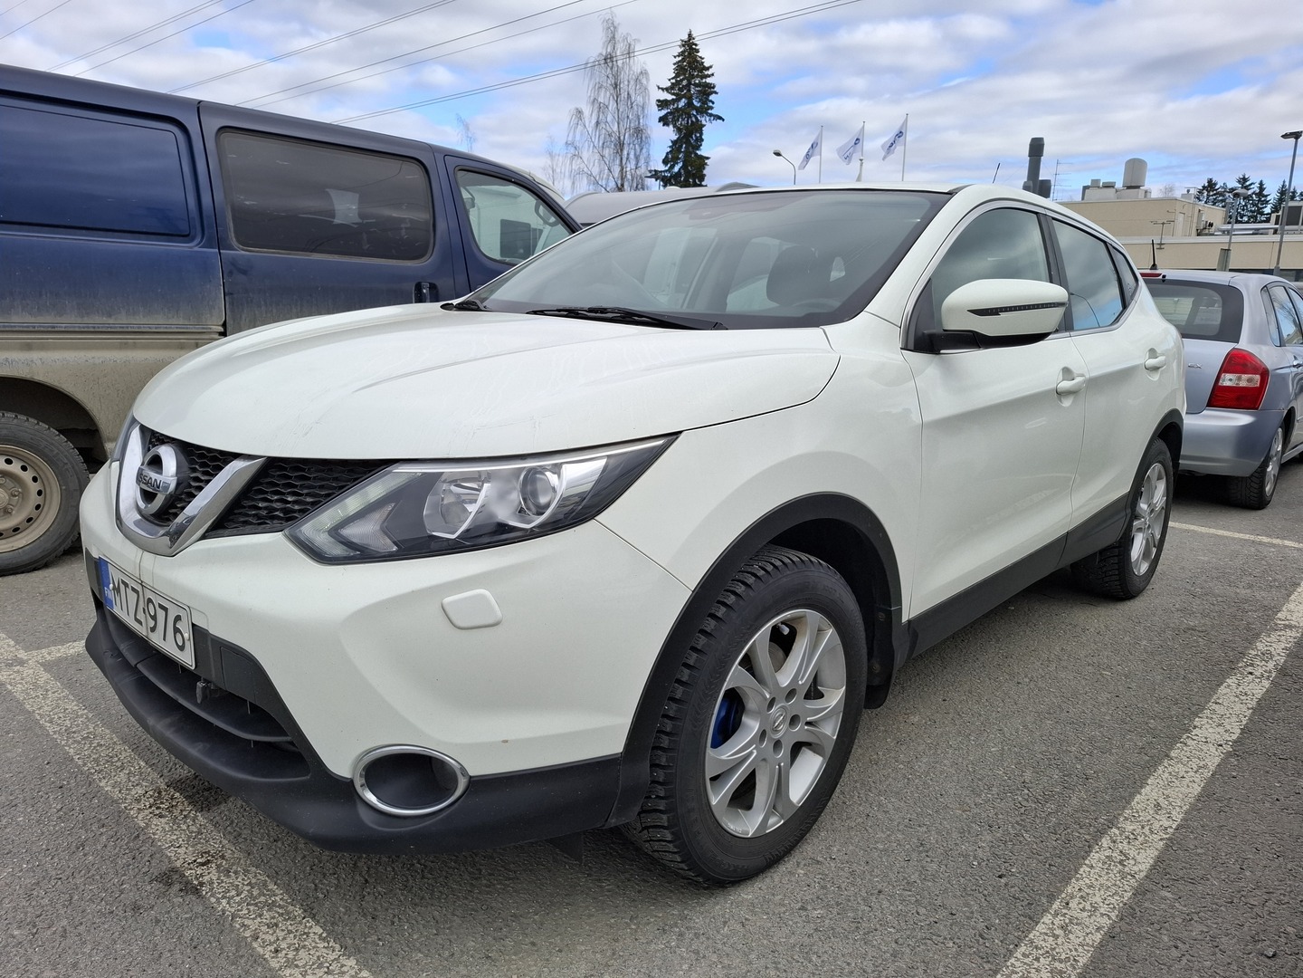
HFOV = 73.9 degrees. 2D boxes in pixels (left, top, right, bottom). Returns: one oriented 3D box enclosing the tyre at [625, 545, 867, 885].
[{"bbox_3d":[0.201,0.460,1.847,0.225,0.685,0.685,12,16,42],"label":"tyre"}]

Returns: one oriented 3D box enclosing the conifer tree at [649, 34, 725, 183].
[{"bbox_3d":[2.223,-18.738,53.262,4.196,17.322,4.196,2,12,2],"label":"conifer tree"}]

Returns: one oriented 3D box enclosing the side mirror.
[{"bbox_3d":[0.869,-0.453,2.131,0.235,0.160,0.190,12,16,42],"label":"side mirror"}]

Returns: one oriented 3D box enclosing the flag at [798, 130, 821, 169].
[{"bbox_3d":[7.662,-16.384,41.909,1.192,1.912,0.500,3,12,9],"label":"flag"}]

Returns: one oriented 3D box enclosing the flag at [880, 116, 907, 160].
[{"bbox_3d":[10.950,-15.861,39.214,1.319,1.923,0.500,4,12,14],"label":"flag"}]

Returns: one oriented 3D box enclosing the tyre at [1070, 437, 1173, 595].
[{"bbox_3d":[2.035,0.112,3.722,0.225,0.685,0.685,12,16,42],"label":"tyre"}]

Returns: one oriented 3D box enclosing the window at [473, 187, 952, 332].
[{"bbox_3d":[0.100,-0.733,2.616,1.470,0.130,0.892,12,44,42],"label":"window"}]

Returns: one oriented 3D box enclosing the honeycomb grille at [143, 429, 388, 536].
[{"bbox_3d":[-0.863,-0.021,1.726,1.000,0.200,0.220,12,16,42],"label":"honeycomb grille"}]

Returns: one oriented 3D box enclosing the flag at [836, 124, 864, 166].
[{"bbox_3d":[9.371,-16.268,40.873,1.427,1.865,0.500,4,12,11],"label":"flag"}]

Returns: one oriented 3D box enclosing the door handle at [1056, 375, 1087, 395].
[{"bbox_3d":[1.284,-0.322,2.660,0.050,0.045,0.230,12,16,42],"label":"door handle"}]

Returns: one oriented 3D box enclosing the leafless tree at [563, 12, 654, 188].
[{"bbox_3d":[-2.592,-19.240,53.120,5.137,18.146,5.137,1,12,-3],"label":"leafless tree"}]

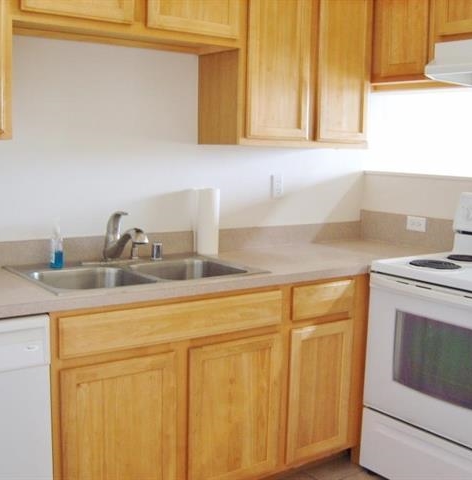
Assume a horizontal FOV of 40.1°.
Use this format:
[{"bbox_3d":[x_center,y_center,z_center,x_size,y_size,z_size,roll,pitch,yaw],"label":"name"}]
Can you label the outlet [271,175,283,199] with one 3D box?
[{"bbox_3d":[0.204,-0.264,3.181,0.070,0.114,0.010,-4,10,-35],"label":"outlet"}]

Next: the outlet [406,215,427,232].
[{"bbox_3d":[0.897,-0.079,3.212,0.010,0.070,0.115,-5,10,-37],"label":"outlet"}]

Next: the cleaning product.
[{"bbox_3d":[-0.677,0.017,2.457,0.056,0.183,0.052,4,8,21],"label":"cleaning product"}]

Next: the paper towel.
[{"bbox_3d":[-0.121,-0.081,2.880,0.102,0.291,0.102,1,8,0],"label":"paper towel"}]

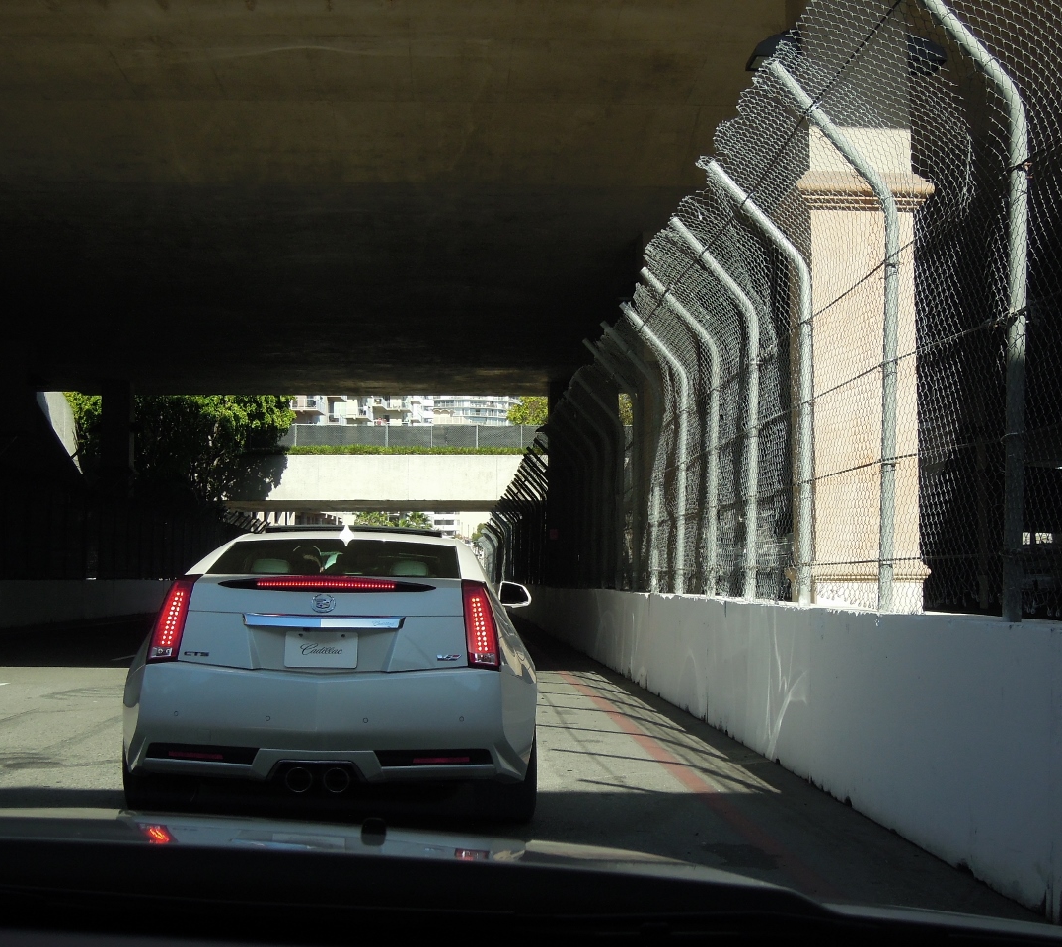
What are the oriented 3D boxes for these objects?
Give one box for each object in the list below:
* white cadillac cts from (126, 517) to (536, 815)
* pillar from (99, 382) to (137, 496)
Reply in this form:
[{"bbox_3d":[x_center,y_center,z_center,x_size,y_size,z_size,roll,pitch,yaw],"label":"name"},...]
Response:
[{"bbox_3d":[-0.960,0.968,8.969,1.885,1.420,4.790,1,-4,-2],"label":"white cadillac cts"},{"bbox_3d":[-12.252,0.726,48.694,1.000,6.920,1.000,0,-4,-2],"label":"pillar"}]

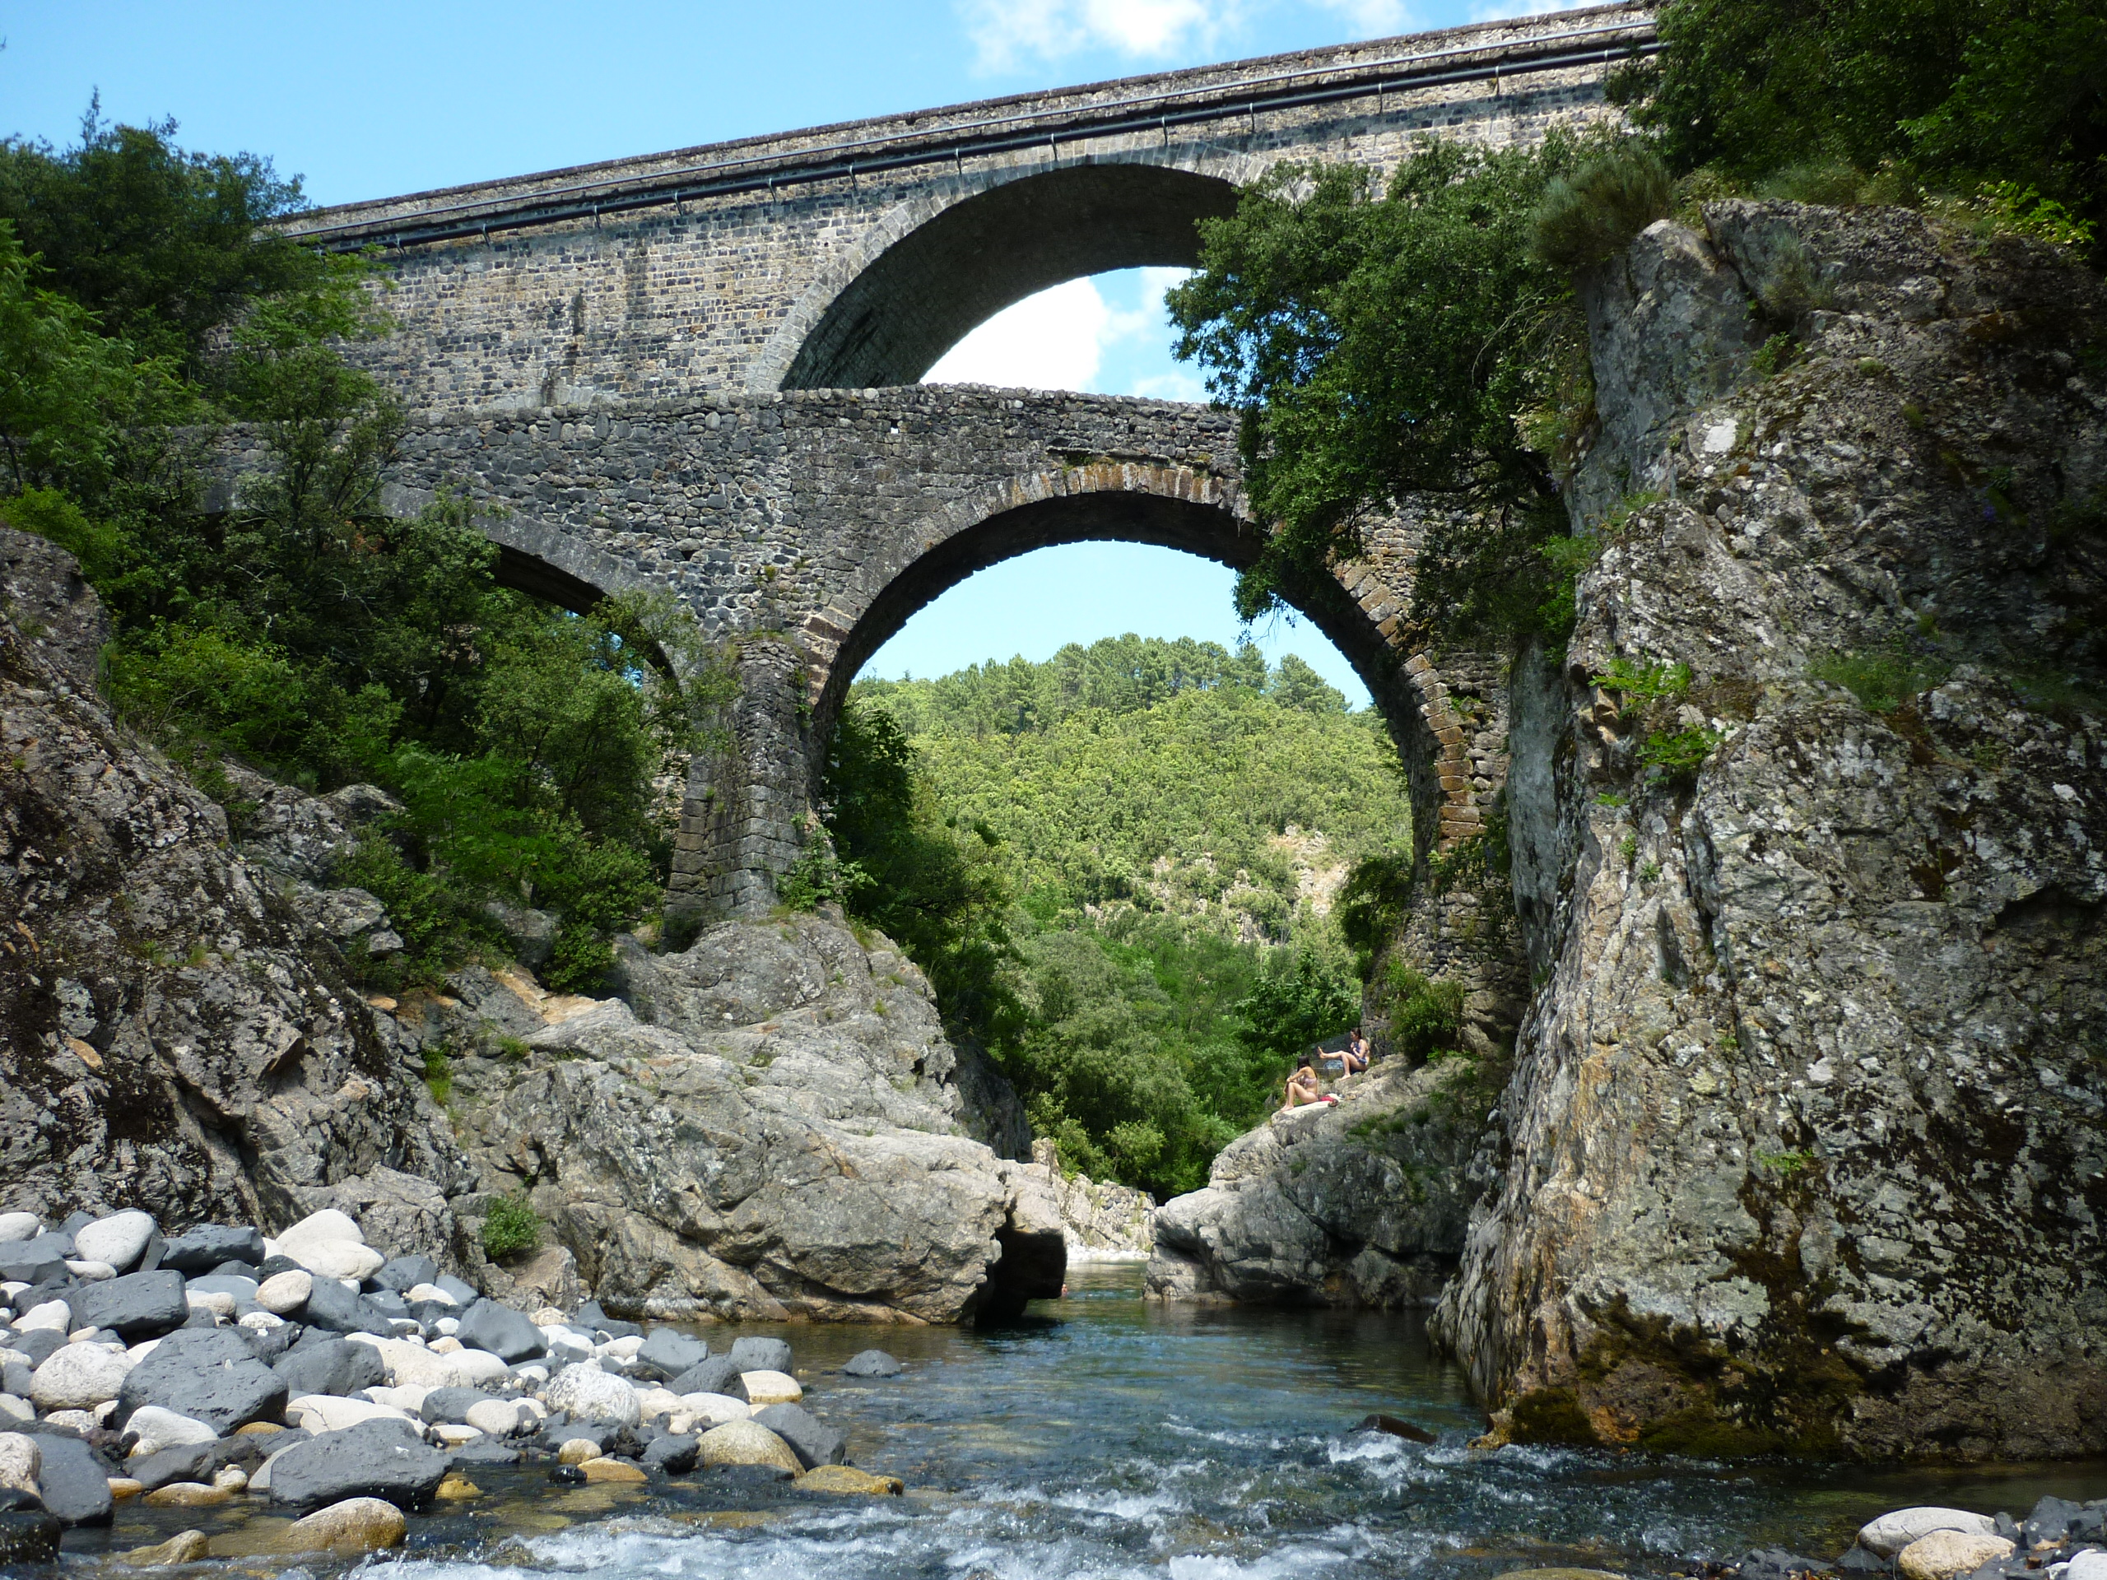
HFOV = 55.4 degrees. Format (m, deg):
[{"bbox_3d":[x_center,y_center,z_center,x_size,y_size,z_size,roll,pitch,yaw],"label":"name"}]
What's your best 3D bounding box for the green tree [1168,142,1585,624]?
[{"bbox_3d":[4.600,-5.600,28.000,6.000,6.600,5.300,-1,-12,9],"label":"green tree"}]

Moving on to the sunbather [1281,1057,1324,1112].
[{"bbox_3d":[4.280,5.050,34.500,0.680,0.950,0.460,-2,-12,12],"label":"sunbather"}]

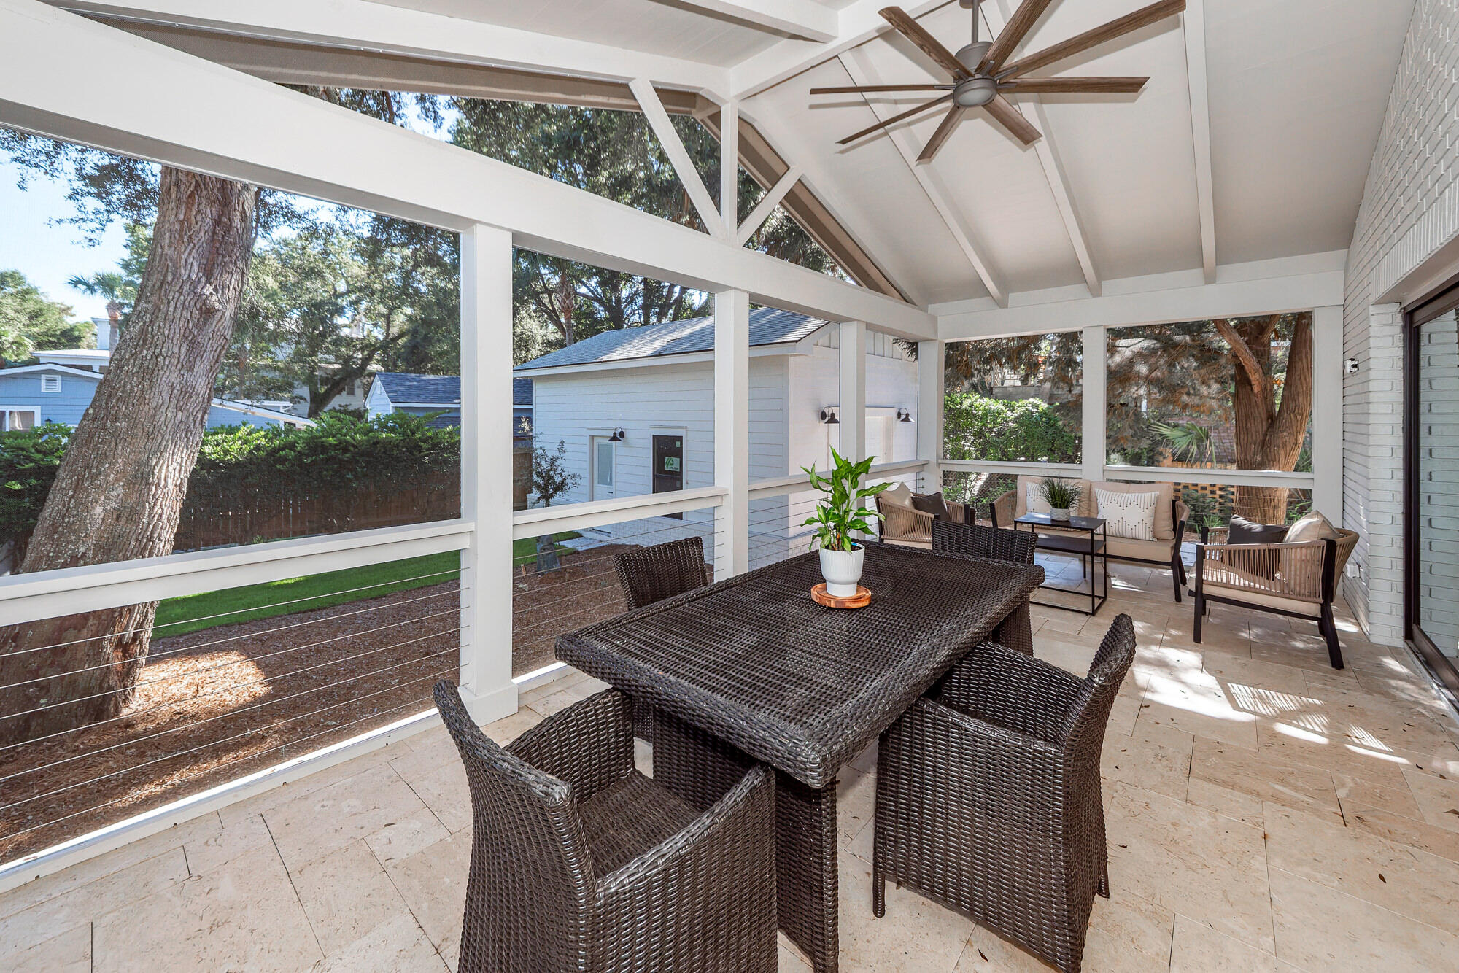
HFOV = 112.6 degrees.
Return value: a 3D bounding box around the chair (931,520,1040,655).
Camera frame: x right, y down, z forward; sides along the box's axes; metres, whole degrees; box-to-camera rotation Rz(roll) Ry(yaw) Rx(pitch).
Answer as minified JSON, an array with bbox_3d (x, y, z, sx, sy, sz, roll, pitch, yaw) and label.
[{"bbox_3d":[1.200,0.665,2.470,0.550,0.850,0.580,4,6,43],"label":"chair"}]

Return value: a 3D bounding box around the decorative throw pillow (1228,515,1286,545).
[{"bbox_3d":[3.590,0.385,3.300,0.450,0.420,0.150,4,-15,42],"label":"decorative throw pillow"}]

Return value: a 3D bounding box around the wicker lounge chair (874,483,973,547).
[{"bbox_3d":[1.735,0.442,4.509,0.697,0.753,0.718,4,6,40],"label":"wicker lounge chair"}]

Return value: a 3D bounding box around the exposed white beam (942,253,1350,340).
[{"bbox_3d":[3.658,-1.776,4.794,3.071,0.435,0.163,4,6,42],"label":"exposed white beam"}]

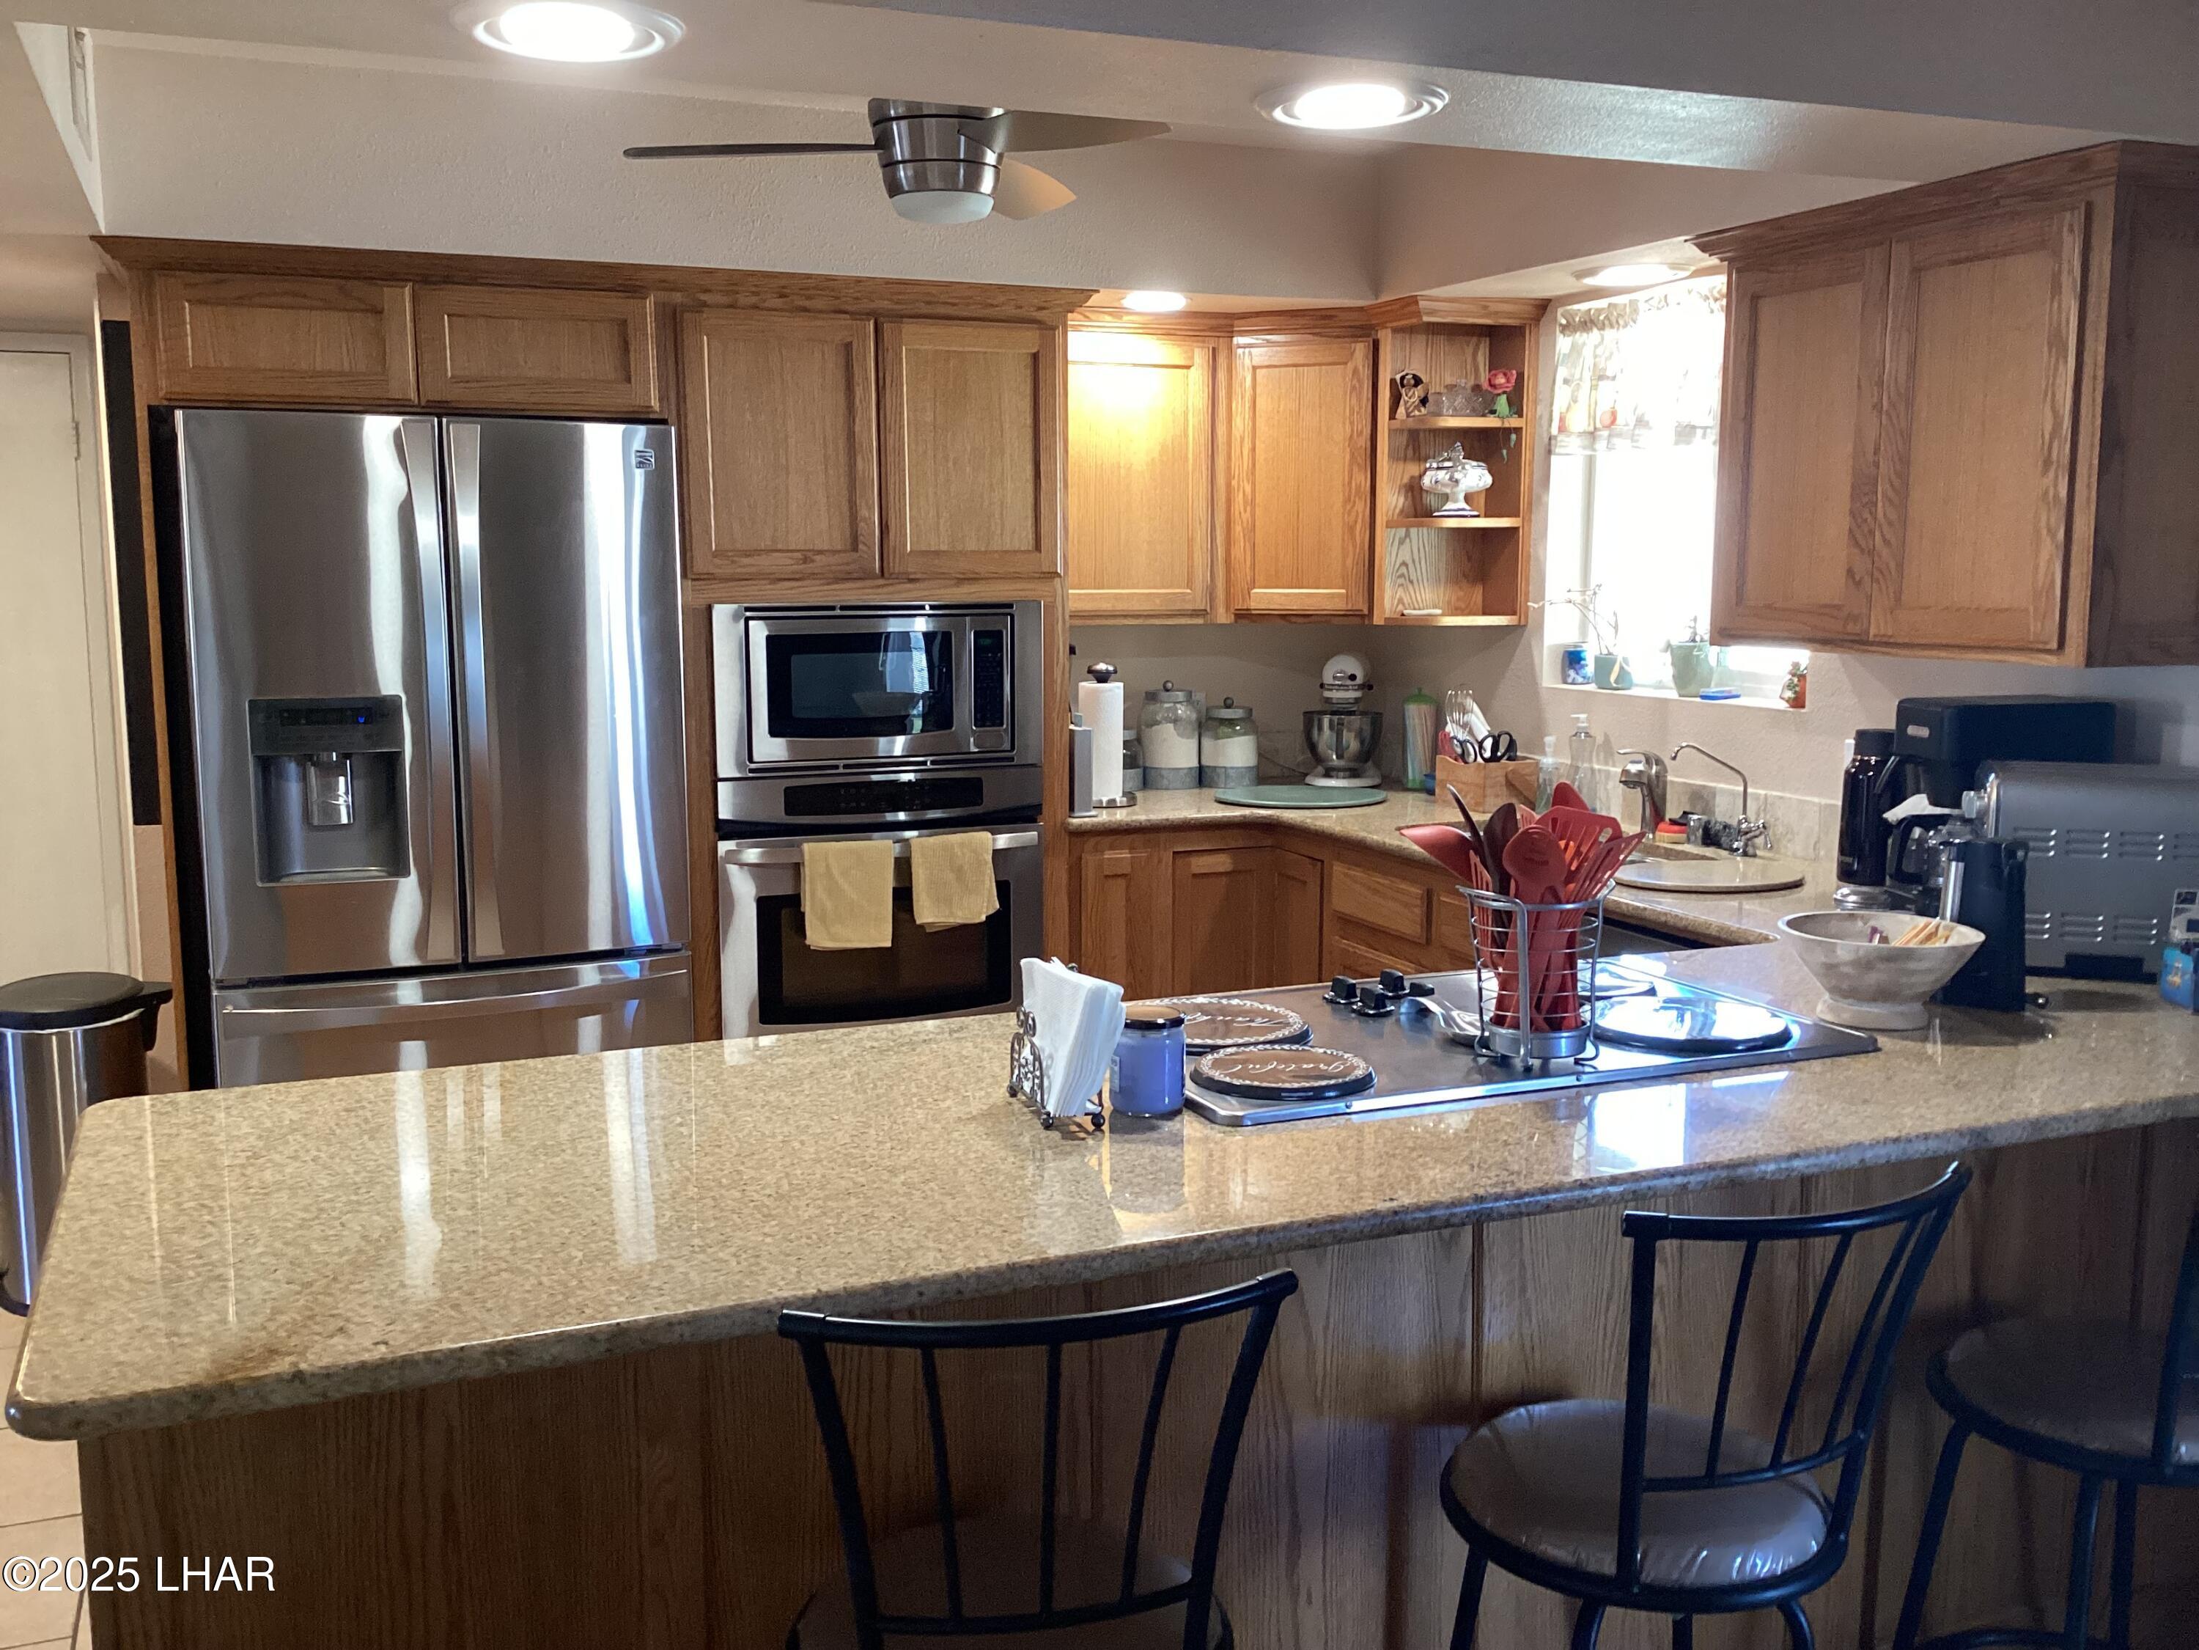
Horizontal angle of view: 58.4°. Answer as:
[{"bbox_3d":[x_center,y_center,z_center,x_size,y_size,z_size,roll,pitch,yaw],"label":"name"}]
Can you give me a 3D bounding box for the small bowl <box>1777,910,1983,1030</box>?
[{"bbox_3d":[0.997,0.194,2.535,0.270,0.120,0.270,0,7,0],"label":"small bowl"}]

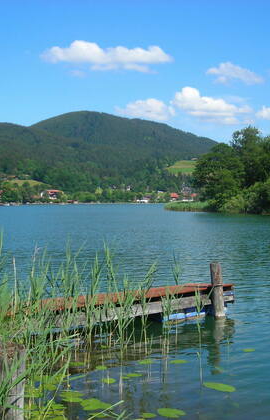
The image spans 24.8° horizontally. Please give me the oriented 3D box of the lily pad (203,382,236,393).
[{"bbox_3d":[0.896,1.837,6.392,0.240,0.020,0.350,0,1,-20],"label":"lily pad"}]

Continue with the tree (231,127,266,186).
[{"bbox_3d":[23.634,-9.162,128.000,7.080,16.450,6.726,0,1,0],"label":"tree"}]

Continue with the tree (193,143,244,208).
[{"bbox_3d":[16.708,-6.703,123.000,10.005,13.607,9.505,0,1,0],"label":"tree"}]

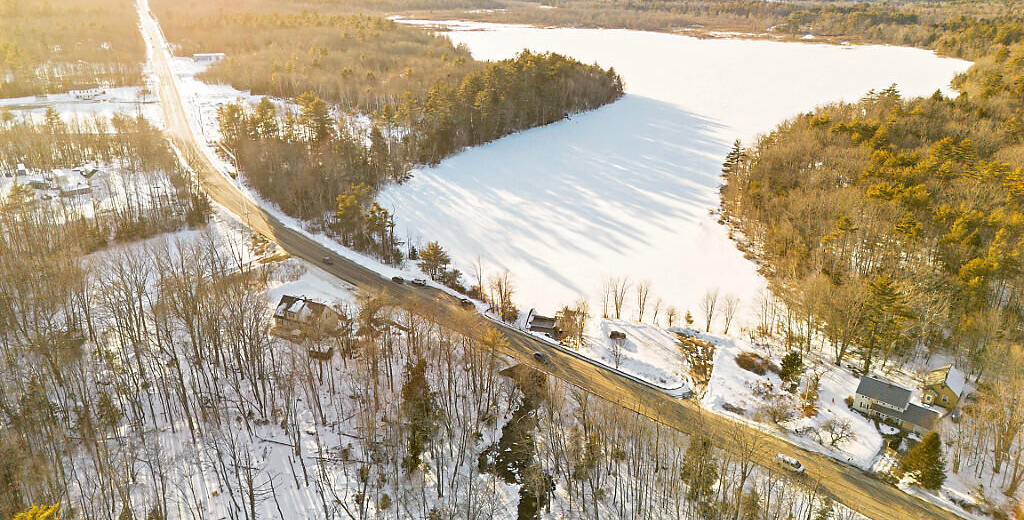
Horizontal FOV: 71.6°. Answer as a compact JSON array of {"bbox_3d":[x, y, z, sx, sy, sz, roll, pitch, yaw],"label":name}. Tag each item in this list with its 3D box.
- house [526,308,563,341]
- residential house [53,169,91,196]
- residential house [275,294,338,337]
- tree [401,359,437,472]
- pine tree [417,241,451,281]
[{"bbox_3d":[8.259,15.767,177.695,7.800,5.000,8.800,6,23,15],"label":"house"},{"bbox_3d":[-178.032,-30.723,288.920,12.500,5.400,10.000,-13,25,-28],"label":"residential house"},{"bbox_3d":[-52.435,14.034,181.164,13.300,7.600,8.400,10,24,22],"label":"residential house"},{"bbox_3d":[-16.687,28.212,126.713,6.500,24.325,6.500,0,22,0],"label":"tree"},{"bbox_3d":[-22.638,0.210,204.751,9.500,12.455,9.500,0,22,0],"label":"pine tree"}]

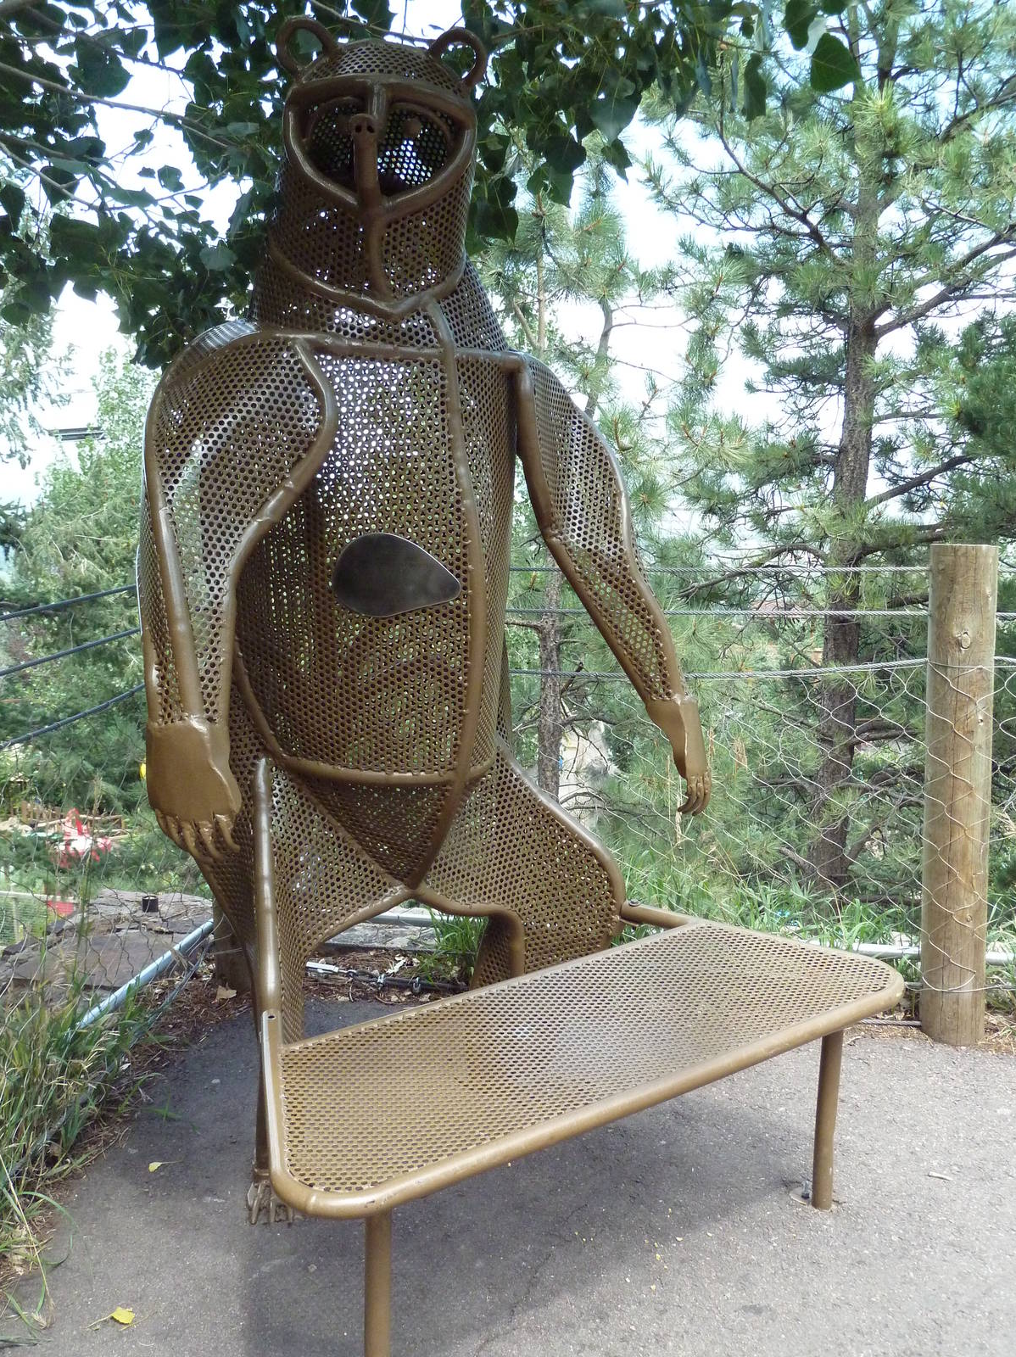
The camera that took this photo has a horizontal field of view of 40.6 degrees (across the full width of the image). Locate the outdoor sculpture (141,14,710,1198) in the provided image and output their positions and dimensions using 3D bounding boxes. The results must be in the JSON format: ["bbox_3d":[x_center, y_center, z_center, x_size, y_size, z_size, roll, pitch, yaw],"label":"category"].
[{"bbox_3d":[-0.221,-0.135,2.644,1.022,2.095,0.783,-8,15,-33],"label":"outdoor sculpture"}]

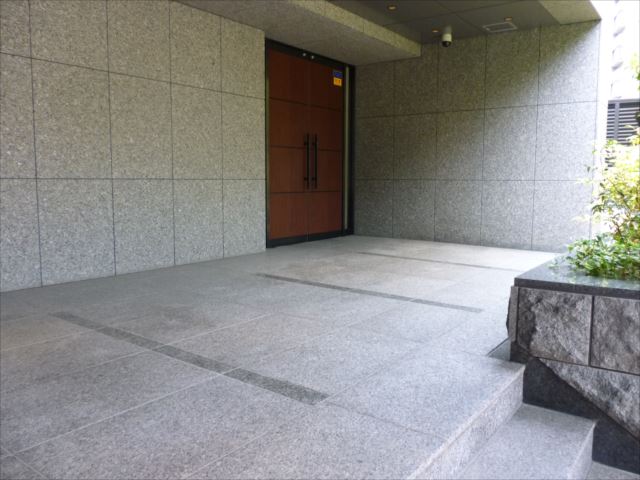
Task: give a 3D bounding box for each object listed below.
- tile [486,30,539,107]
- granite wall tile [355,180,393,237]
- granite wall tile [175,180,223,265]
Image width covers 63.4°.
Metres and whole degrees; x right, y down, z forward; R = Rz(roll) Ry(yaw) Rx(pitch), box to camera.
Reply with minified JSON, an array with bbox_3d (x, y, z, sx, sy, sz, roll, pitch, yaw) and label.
[{"bbox_3d":[2.330,-2.048,6.243,0.630,0.893,0.030,5,8,37],"label":"tile"},{"bbox_3d":[0.781,-0.463,7.541,0.658,0.825,0.030,5,8,37],"label":"granite wall tile"},{"bbox_3d":[-1.212,-0.194,5.184,0.030,0.825,0.620,5,8,37],"label":"granite wall tile"}]

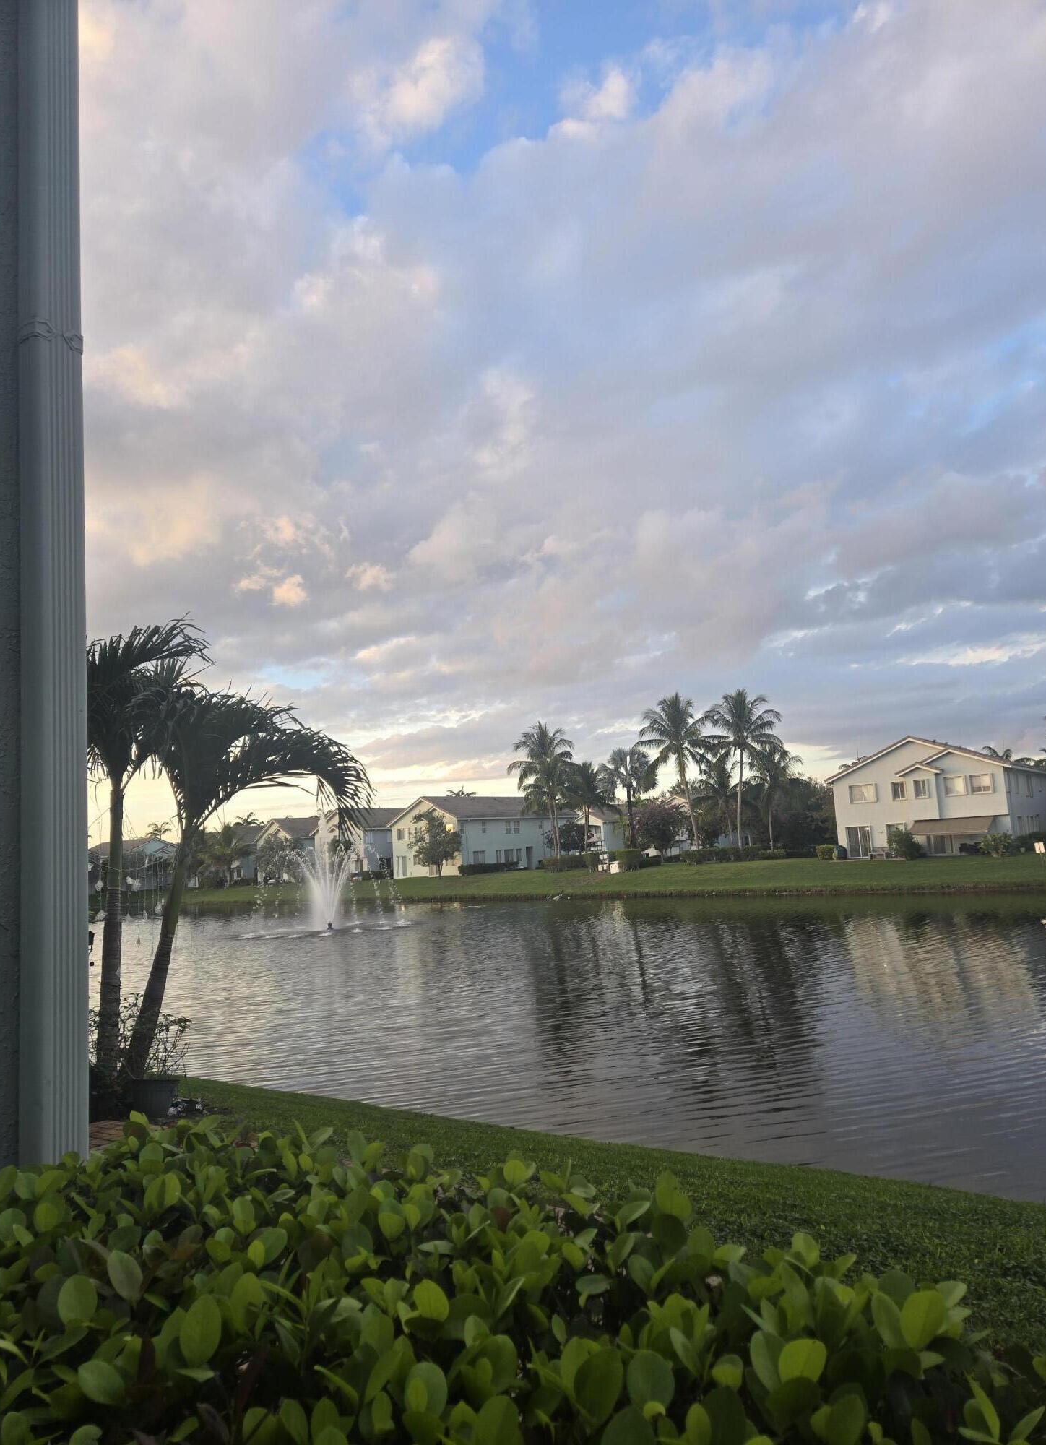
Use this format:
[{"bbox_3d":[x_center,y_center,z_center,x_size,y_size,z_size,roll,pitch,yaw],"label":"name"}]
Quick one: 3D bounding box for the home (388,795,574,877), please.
[{"bbox_3d":[-4.210,12.240,104.500,16.500,8.200,12.300,4,-10,-42],"label":"home"}]

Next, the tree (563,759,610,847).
[{"bbox_3d":[5.984,8.235,87.000,4.800,9.800,4.800,-3,-8,0],"label":"tree"}]

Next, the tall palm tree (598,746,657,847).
[{"bbox_3d":[9.841,7.725,90.000,5.500,11.110,5.610,-5,-8,6],"label":"tall palm tree"}]

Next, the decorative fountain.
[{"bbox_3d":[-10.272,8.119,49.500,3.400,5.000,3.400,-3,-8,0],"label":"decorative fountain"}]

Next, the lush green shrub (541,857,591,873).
[{"bbox_3d":[3.741,12.741,86.000,4.600,1.500,2.000,-3,-8,0],"label":"lush green shrub"}]

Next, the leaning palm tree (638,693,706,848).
[{"bbox_3d":[12.871,4.676,82.000,6.200,14.100,6.200,-3,-8,0],"label":"leaning palm tree"}]

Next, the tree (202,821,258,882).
[{"bbox_3d":[-39.130,17.383,128.000,6.930,8.430,7.070,-1,-8,-17],"label":"tree"}]

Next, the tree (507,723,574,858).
[{"bbox_3d":[1.787,7.093,95.000,6.460,14.520,6.590,-4,-8,1],"label":"tree"}]

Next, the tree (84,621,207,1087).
[{"bbox_3d":[-2.668,0.899,6.400,1.250,3.100,1.250,-3,-8,0],"label":"tree"}]

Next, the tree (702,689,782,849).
[{"bbox_3d":[18.704,4.387,82.000,6.600,14.200,6.400,-3,-8,0],"label":"tree"}]

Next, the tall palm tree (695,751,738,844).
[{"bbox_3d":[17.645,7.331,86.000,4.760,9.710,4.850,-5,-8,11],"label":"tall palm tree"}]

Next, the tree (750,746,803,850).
[{"bbox_3d":[22.173,6.963,84.000,4.650,9.880,4.740,-6,-8,14],"label":"tree"}]

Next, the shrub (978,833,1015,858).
[{"bbox_3d":[32.159,8.318,65.200,2.400,1.690,2.100,-8,-9,25],"label":"shrub"}]

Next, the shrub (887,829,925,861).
[{"bbox_3d":[26.705,8.547,67.000,2.550,2.210,2.300,-7,-8,21],"label":"shrub"}]

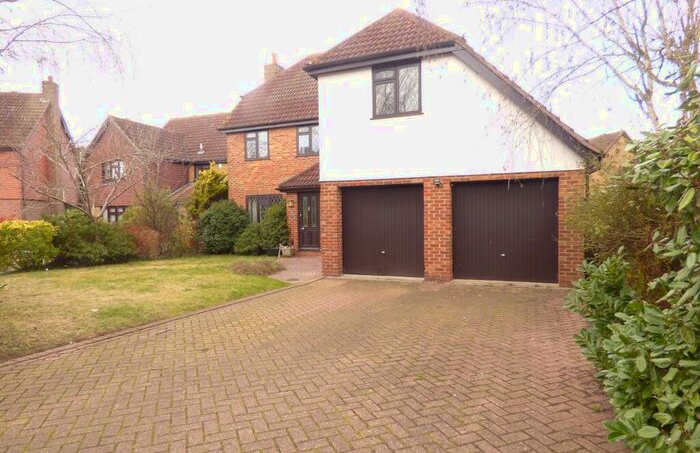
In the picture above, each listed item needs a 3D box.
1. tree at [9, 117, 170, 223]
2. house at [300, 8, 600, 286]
[{"bbox_3d":[-9.894,-1.483,15.300,6.356,5.572,5.200,-1,1,0],"label":"tree"},{"bbox_3d":[3.166,-2.372,12.013,6.350,7.060,7.250,0,1,22],"label":"house"}]

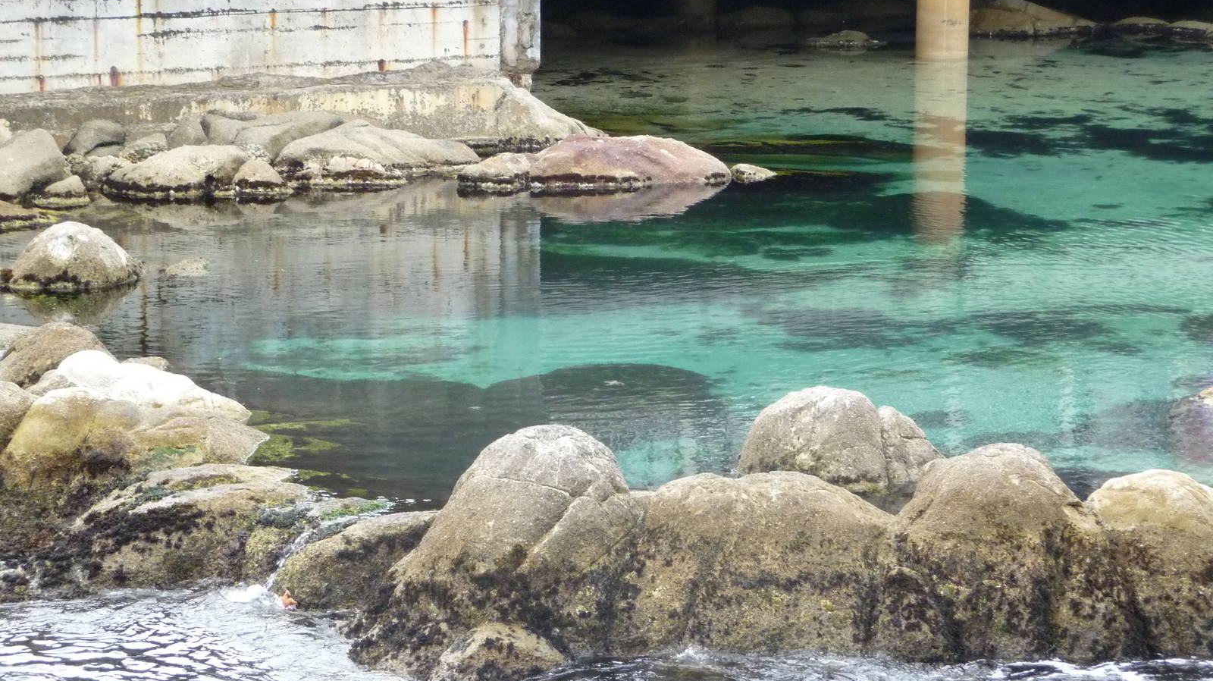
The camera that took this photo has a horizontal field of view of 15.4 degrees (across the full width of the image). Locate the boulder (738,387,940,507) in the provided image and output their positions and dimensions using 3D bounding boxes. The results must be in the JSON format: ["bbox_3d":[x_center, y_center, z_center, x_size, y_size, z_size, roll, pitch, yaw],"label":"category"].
[{"bbox_3d":[1.581,0.649,30.399,1.370,0.710,1.100,0,9,0],"label":"boulder"}]

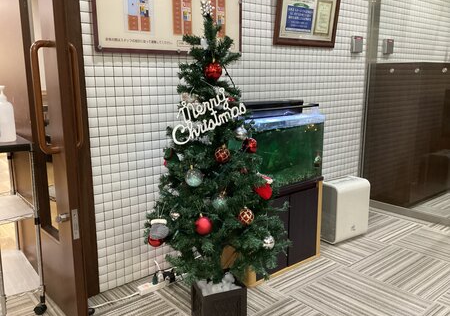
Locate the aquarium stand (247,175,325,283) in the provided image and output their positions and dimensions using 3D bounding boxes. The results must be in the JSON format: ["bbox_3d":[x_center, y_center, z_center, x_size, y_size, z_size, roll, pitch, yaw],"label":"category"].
[{"bbox_3d":[0.263,0.380,2.376,0.590,0.500,0.320,-10,14,-39],"label":"aquarium stand"}]

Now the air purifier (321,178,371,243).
[{"bbox_3d":[0.807,0.347,2.805,0.335,0.390,0.220,-8,13,-34],"label":"air purifier"}]

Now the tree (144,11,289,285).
[{"bbox_3d":[-0.041,0.002,1.684,0.650,1.255,0.630,-6,13,-27],"label":"tree"}]

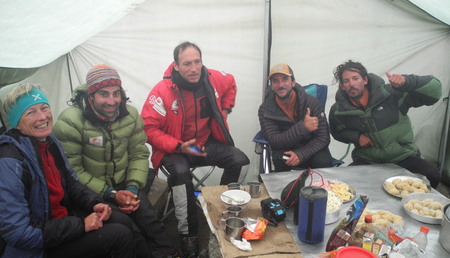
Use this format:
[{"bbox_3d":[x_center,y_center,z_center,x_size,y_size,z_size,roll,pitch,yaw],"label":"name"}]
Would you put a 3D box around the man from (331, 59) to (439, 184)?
[{"bbox_3d":[1.020,0.084,2.462,0.700,1.060,0.680,3,17,10],"label":"man"}]

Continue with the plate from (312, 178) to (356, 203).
[{"bbox_3d":[0.585,0.332,1.943,0.245,0.035,0.245,0,17,0],"label":"plate"}]

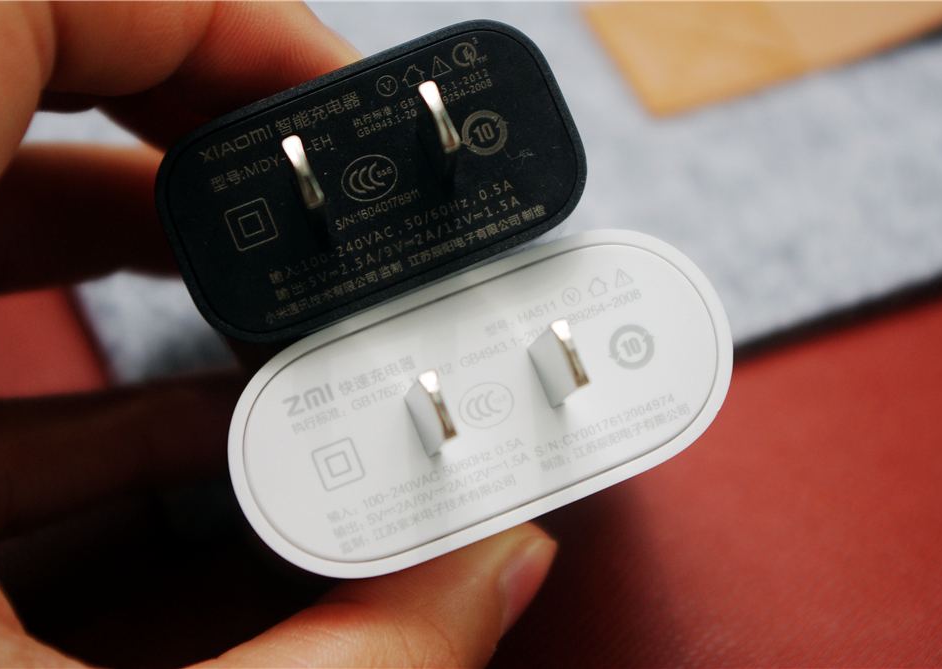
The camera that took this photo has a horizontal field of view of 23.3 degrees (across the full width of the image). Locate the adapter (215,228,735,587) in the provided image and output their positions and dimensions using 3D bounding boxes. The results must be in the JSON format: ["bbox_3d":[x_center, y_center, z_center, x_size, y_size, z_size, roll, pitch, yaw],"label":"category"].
[{"bbox_3d":[0.000,0.009,0.231,0.050,0.061,0.025,-22,84,-9],"label":"adapter"}]

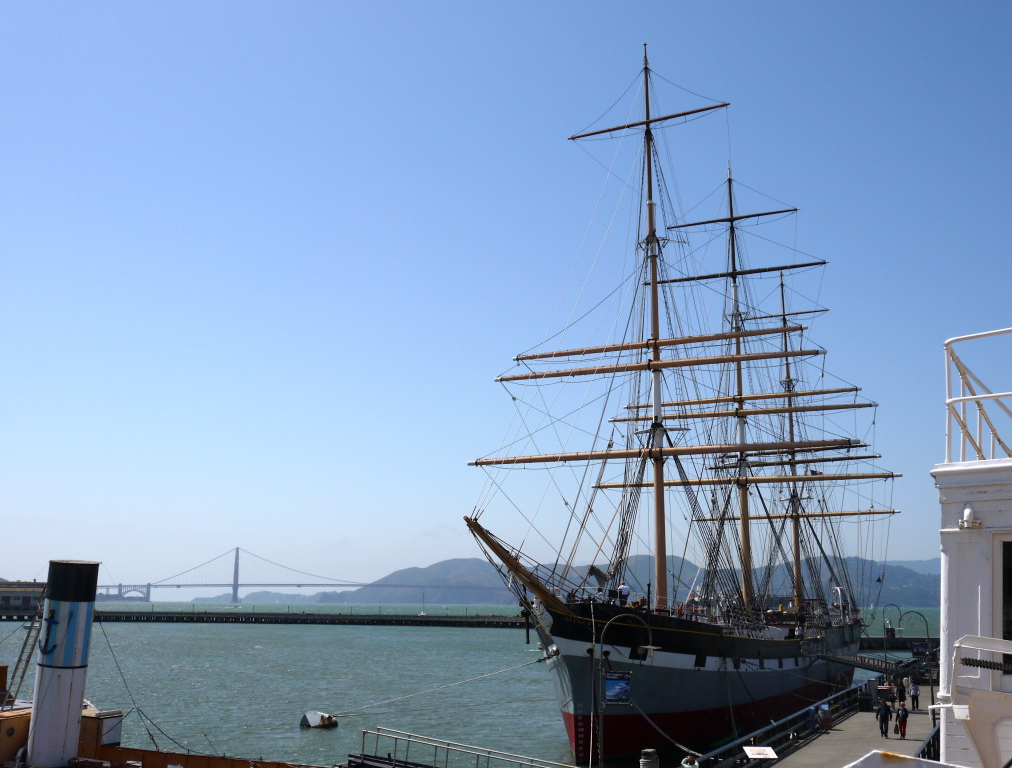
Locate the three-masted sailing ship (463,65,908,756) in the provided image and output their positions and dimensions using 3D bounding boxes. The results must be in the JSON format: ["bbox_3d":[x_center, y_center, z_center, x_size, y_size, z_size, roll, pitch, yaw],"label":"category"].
[{"bbox_3d":[17.622,2.260,91.455,27.000,47.000,91.500,-5,-12,25],"label":"three-masted sailing ship"}]

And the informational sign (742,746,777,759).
[{"bbox_3d":[9.212,13.347,40.654,1.110,0.060,0.620,3,25,-14],"label":"informational sign"}]

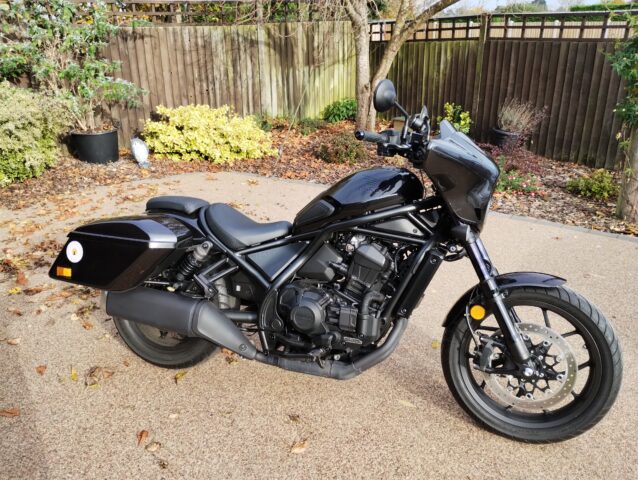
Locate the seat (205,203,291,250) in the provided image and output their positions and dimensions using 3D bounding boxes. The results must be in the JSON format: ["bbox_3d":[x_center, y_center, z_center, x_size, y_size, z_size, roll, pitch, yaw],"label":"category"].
[{"bbox_3d":[-0.299,-0.065,2.208,0.415,0.160,0.300,7,9,17],"label":"seat"}]

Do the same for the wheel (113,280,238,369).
[{"bbox_3d":[-0.670,0.277,2.357,0.635,0.635,0.180,7,10,16],"label":"wheel"}]

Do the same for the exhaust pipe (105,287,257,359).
[{"bbox_3d":[-0.571,0.318,2.122,0.690,0.175,0.165,12,12,15],"label":"exhaust pipe"}]

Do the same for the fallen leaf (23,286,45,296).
[{"bbox_3d":[-1.717,0.310,3.108,0.140,0.018,0.065,-12,25,-28],"label":"fallen leaf"}]

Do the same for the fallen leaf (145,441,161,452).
[{"bbox_3d":[-0.625,0.775,1.939,0.065,0.012,0.042,-14,26,-31],"label":"fallen leaf"}]

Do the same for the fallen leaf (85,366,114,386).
[{"bbox_3d":[-0.989,0.615,2.326,0.130,0.025,0.115,-9,23,-20],"label":"fallen leaf"}]

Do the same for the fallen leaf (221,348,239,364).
[{"bbox_3d":[-0.428,0.555,2.477,0.100,0.025,0.075,20,28,41],"label":"fallen leaf"}]

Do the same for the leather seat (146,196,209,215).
[{"bbox_3d":[-0.631,-0.153,2.302,0.290,0.080,0.200,7,9,17],"label":"leather seat"}]

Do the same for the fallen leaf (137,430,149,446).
[{"bbox_3d":[-0.676,0.760,1.977,0.042,0.012,0.085,0,22,1],"label":"fallen leaf"}]

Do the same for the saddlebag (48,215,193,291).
[{"bbox_3d":[-0.817,0.040,2.112,0.540,0.280,0.200,7,10,16],"label":"saddlebag"}]

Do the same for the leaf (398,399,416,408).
[{"bbox_3d":[0.372,0.688,2.173,0.078,0.010,0.035,14,25,31],"label":"leaf"}]

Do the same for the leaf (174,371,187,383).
[{"bbox_3d":[-0.625,0.616,2.332,0.045,0.015,0.080,8,23,19],"label":"leaf"}]

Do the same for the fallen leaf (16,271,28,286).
[{"bbox_3d":[-1.849,0.247,3.213,0.075,0.045,0.110,-5,22,-14],"label":"fallen leaf"}]

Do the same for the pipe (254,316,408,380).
[{"bbox_3d":[0.046,0.406,2.034,0.585,0.270,0.160,7,9,17],"label":"pipe"}]

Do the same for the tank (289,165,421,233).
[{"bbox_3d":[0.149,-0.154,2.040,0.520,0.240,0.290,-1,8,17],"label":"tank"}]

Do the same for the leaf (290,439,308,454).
[{"bbox_3d":[-0.073,0.772,1.929,0.050,0.020,0.082,19,28,40],"label":"leaf"}]

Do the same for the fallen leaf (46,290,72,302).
[{"bbox_3d":[-1.524,0.332,3.029,0.145,0.025,0.070,-16,27,-37],"label":"fallen leaf"}]

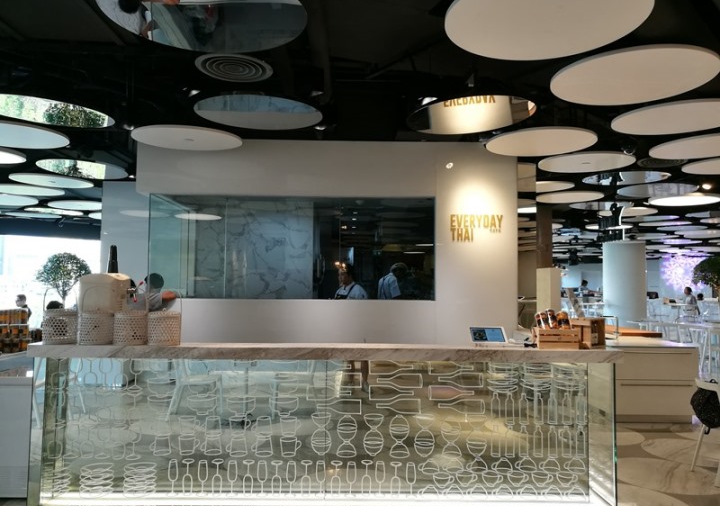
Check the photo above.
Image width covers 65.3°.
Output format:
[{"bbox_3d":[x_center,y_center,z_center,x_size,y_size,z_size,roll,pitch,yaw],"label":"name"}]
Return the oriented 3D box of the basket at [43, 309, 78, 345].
[{"bbox_3d":[-2.087,0.514,3.921,0.216,0.230,0.216,1,-4,0],"label":"basket"}]

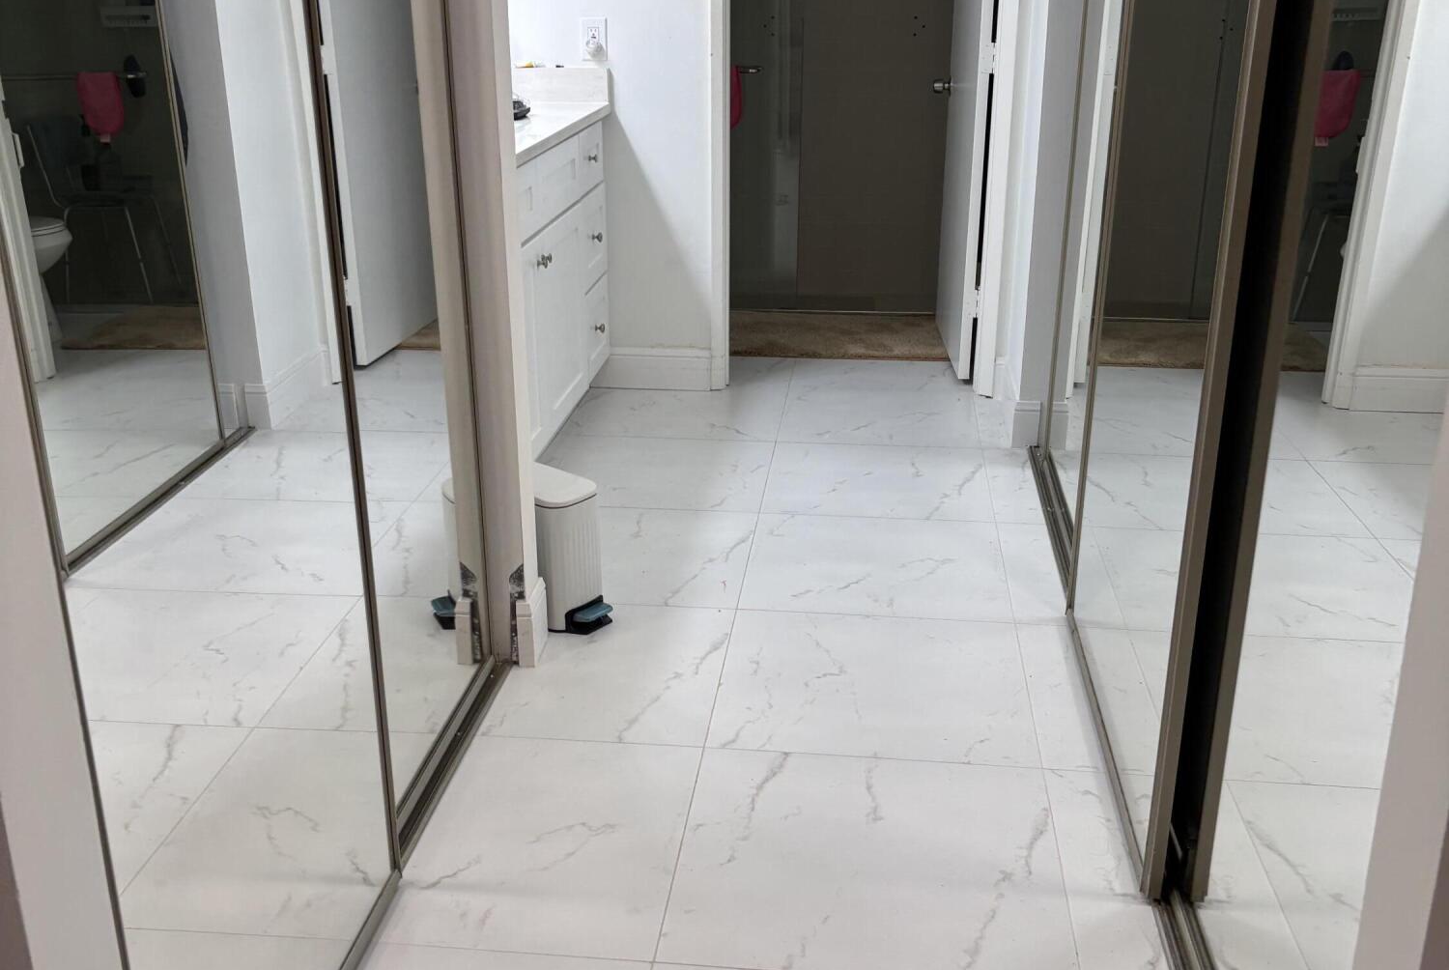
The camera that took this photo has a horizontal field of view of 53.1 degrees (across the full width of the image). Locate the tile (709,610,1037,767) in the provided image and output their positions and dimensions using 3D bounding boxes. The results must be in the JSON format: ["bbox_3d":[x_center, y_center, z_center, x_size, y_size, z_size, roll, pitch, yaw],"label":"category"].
[{"bbox_3d":[0.294,0.391,2.865,0.600,0.012,0.595,2,20,6],"label":"tile"}]

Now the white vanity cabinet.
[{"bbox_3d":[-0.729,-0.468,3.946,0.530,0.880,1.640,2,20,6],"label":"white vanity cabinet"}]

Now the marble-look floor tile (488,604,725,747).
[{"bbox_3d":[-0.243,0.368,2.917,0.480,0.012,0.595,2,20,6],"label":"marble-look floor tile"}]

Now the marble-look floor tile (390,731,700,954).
[{"bbox_3d":[-0.277,0.570,2.357,0.420,0.012,0.595,2,20,6],"label":"marble-look floor tile"}]

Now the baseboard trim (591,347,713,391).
[{"bbox_3d":[-0.237,-0.387,4.783,0.392,0.143,0.016,2,20,4],"label":"baseboard trim"}]

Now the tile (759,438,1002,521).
[{"bbox_3d":[0.426,-0.012,4.012,0.603,0.010,0.602,2,20,6],"label":"tile"}]

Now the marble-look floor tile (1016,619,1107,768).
[{"bbox_3d":[0.656,0.407,2.829,0.129,0.012,0.595,2,20,6],"label":"marble-look floor tile"}]

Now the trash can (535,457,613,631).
[{"bbox_3d":[-0.384,0.136,3.136,0.290,0.300,0.170,14,24,34],"label":"trash can"}]

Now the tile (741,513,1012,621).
[{"bbox_3d":[0.357,0.190,3.423,0.600,0.012,0.595,2,20,6],"label":"tile"}]

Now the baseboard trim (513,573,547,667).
[{"bbox_3d":[-0.393,0.281,2.970,0.036,0.140,0.130,2,20,6],"label":"baseboard trim"}]

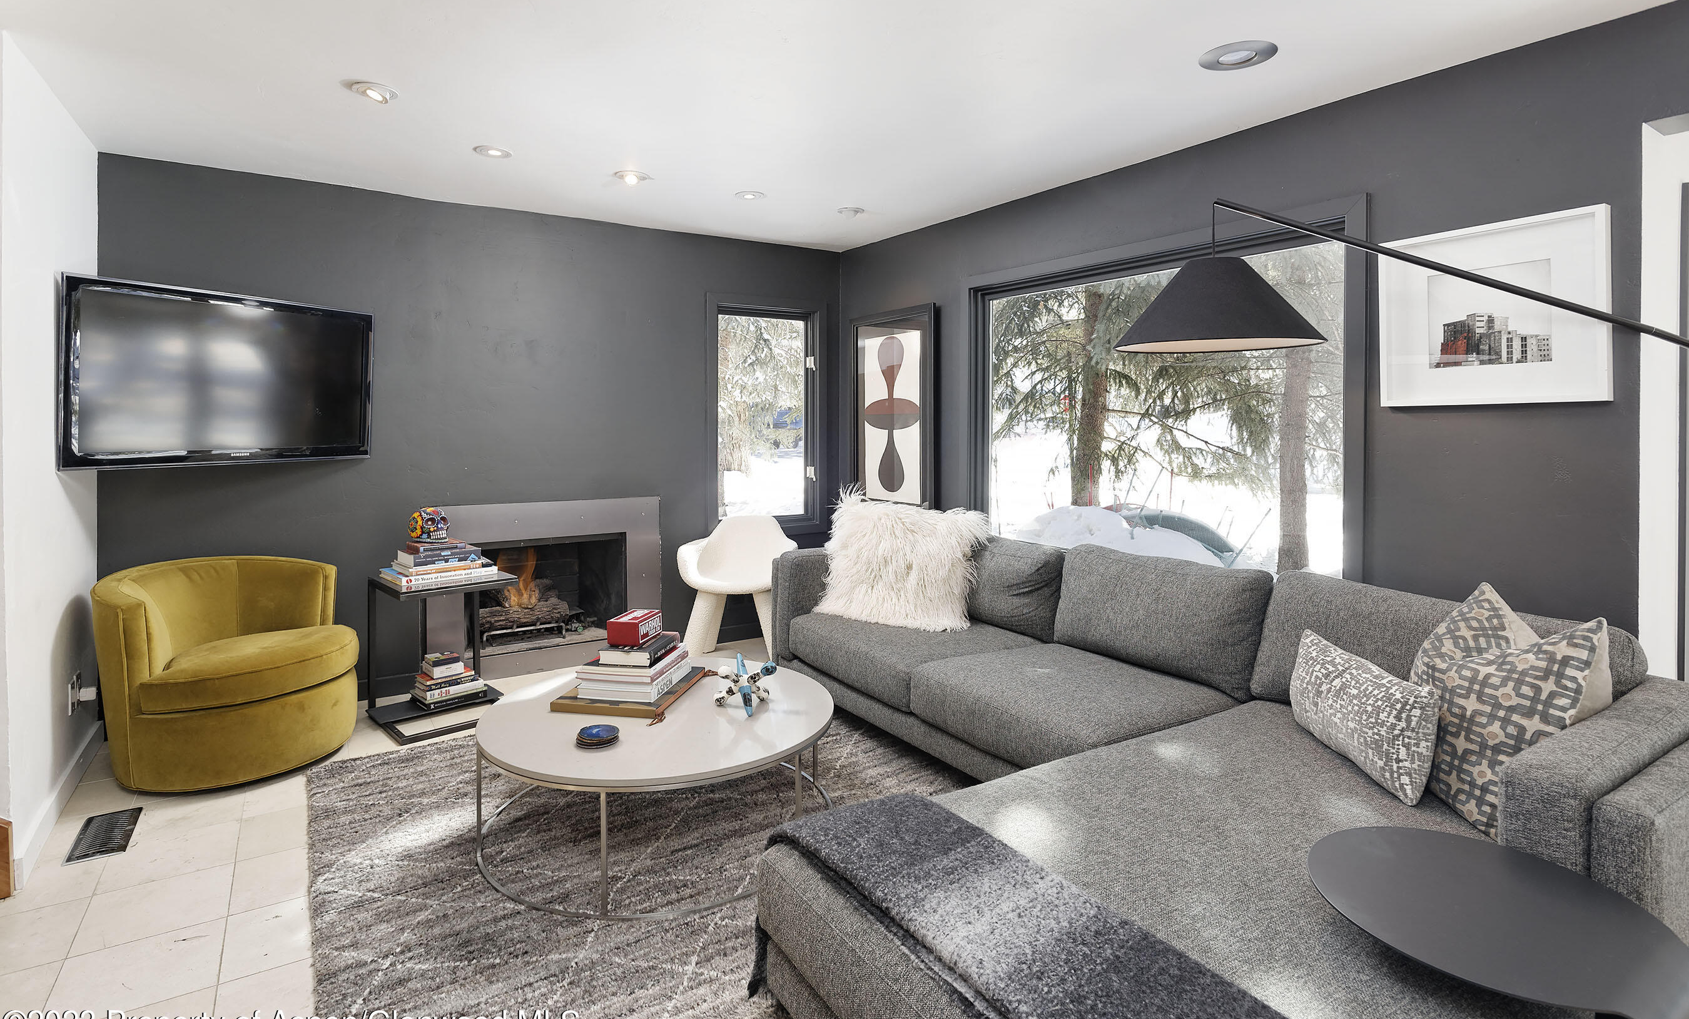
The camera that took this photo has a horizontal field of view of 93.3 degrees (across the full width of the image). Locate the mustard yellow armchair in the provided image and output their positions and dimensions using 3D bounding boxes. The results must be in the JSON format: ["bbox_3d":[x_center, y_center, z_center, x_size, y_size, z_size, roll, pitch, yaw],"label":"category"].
[{"bbox_3d":[-2.345,0.588,3.107,0.830,0.730,0.815,1,4,18],"label":"mustard yellow armchair"}]

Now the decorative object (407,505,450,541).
[{"bbox_3d":[-1.839,0.061,3.535,0.190,0.153,0.155,2,5,28],"label":"decorative object"}]

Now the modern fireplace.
[{"bbox_3d":[-1.614,0.385,4.297,1.176,0.874,0.380,-3,5,-34],"label":"modern fireplace"}]

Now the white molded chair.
[{"bbox_3d":[-0.560,0.438,4.235,0.645,0.785,0.600,0,4,3],"label":"white molded chair"}]

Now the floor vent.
[{"bbox_3d":[-2.318,1.017,2.505,0.137,0.012,0.337,-3,5,-34],"label":"floor vent"}]

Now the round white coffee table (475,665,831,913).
[{"bbox_3d":[-0.592,0.817,2.591,1.095,0.365,1.095,0,4,0],"label":"round white coffee table"}]

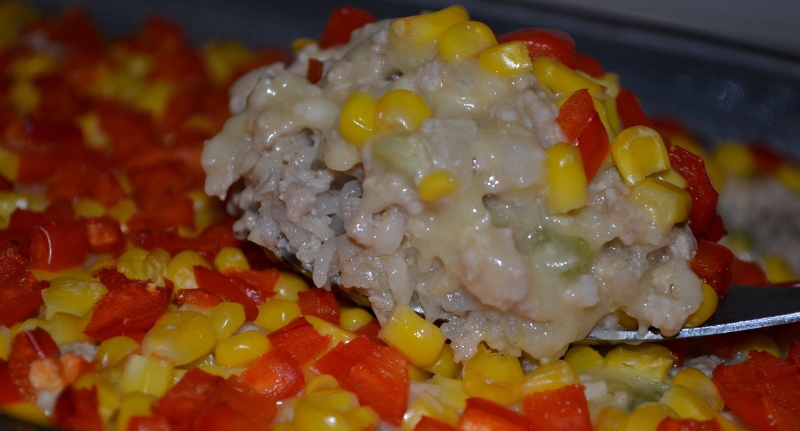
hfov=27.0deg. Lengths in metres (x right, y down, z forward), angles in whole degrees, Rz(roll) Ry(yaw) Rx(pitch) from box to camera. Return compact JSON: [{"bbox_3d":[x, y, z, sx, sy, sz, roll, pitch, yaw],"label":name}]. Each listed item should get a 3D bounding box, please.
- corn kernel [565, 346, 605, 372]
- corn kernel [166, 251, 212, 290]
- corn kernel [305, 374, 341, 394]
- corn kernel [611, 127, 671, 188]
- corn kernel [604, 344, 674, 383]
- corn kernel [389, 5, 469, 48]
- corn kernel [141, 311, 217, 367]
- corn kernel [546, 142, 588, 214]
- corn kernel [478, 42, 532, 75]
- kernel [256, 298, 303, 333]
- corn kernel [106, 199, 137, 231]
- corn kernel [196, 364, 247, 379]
[{"bbox_3d":[0.029,0.023,0.262,0.007,0.006,0.007,0,27,0],"label":"corn kernel"},{"bbox_3d":[-0.036,0.010,0.287,0.008,0.007,0.007,0,27,0],"label":"corn kernel"},{"bbox_3d":[-0.011,0.026,0.238,0.006,0.007,0.007,0,26,0],"label":"corn kernel"},{"bbox_3d":[0.037,-0.009,0.254,0.009,0.005,0.009,-10,71,-21],"label":"corn kernel"},{"bbox_3d":[0.037,0.023,0.261,0.011,0.006,0.007,7,27,-4],"label":"corn kernel"},{"bbox_3d":[0.004,-0.029,0.262,0.012,0.005,0.007,-18,22,-9],"label":"corn kernel"},{"bbox_3d":[-0.033,0.018,0.250,0.011,0.006,0.007,-30,49,-7],"label":"corn kernel"},{"bbox_3d":[0.025,-0.006,0.249,0.006,0.011,0.007,-6,-9,14],"label":"corn kernel"},{"bbox_3d":[0.018,-0.026,0.275,0.009,0.005,0.006,-7,27,4],"label":"corn kernel"},{"bbox_3d":[-0.020,0.016,0.275,0.009,0.006,0.007,0,27,0],"label":"kernel"},{"bbox_3d":[-0.049,0.000,0.291,0.006,0.005,0.006,0,26,0],"label":"corn kernel"},{"bbox_3d":[-0.026,0.025,0.245,0.008,0.005,0.007,-5,26,-10],"label":"corn kernel"}]

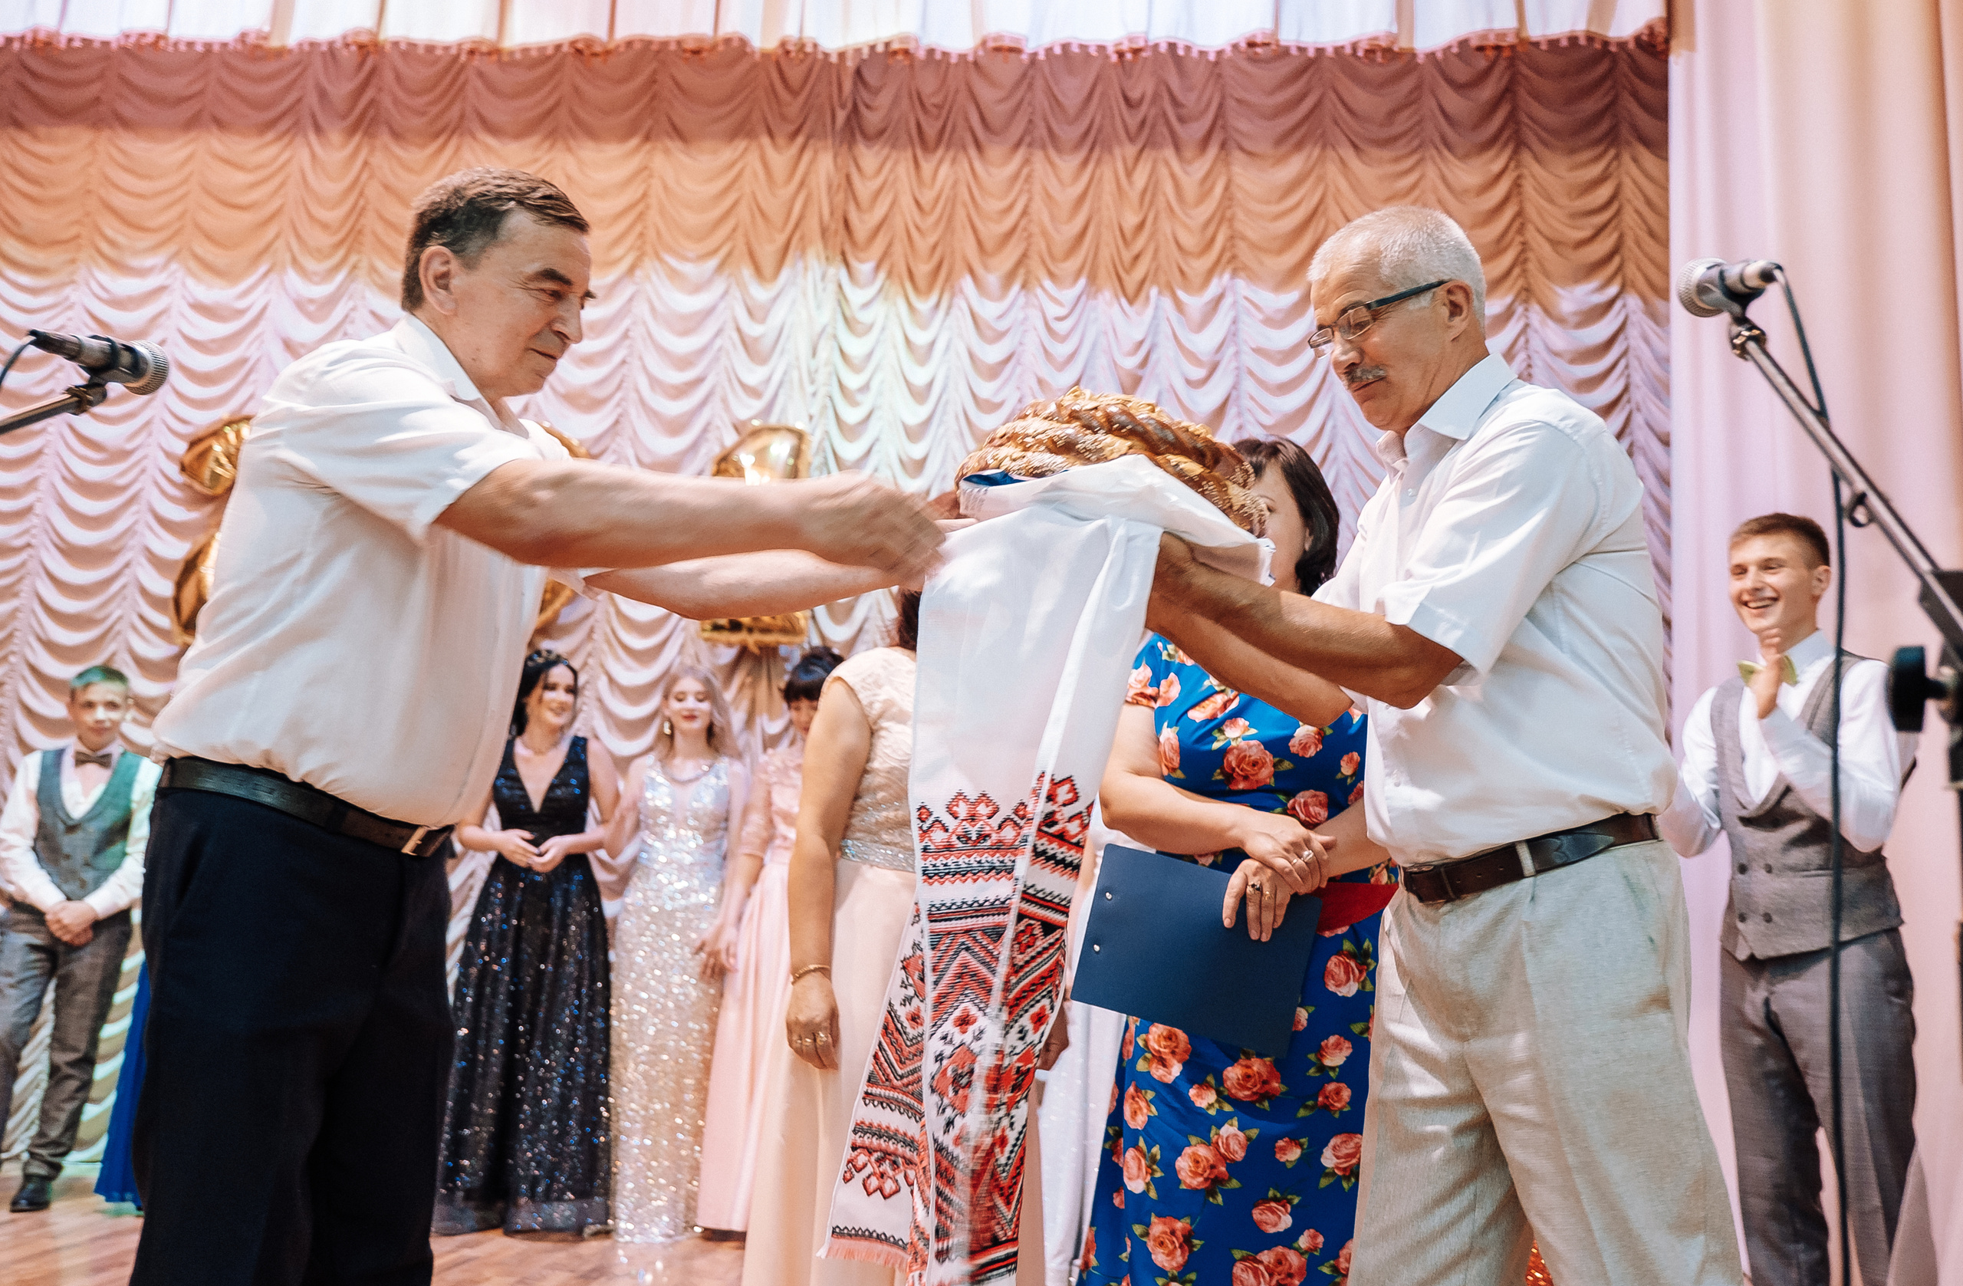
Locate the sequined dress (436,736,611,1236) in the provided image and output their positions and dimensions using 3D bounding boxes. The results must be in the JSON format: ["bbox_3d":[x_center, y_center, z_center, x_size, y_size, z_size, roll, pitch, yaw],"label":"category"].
[{"bbox_3d":[-1.365,1.017,5.362,0.550,1.475,0.460,3,-11,-11],"label":"sequined dress"}]

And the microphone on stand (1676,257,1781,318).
[{"bbox_3d":[0.634,-0.304,1.472,0.052,0.055,0.170,0,7,3],"label":"microphone on stand"}]

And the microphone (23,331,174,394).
[{"bbox_3d":[-0.770,-0.250,1.524,0.052,0.055,0.185,0,1,4],"label":"microphone"}]

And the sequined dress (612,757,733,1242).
[{"bbox_3d":[-0.920,1.065,5.363,0.380,1.436,0.350,2,-11,-7],"label":"sequined dress"}]

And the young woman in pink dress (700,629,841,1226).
[{"bbox_3d":[-0.607,0.867,5.327,0.480,1.740,0.420,3,-11,-11],"label":"young woman in pink dress"}]

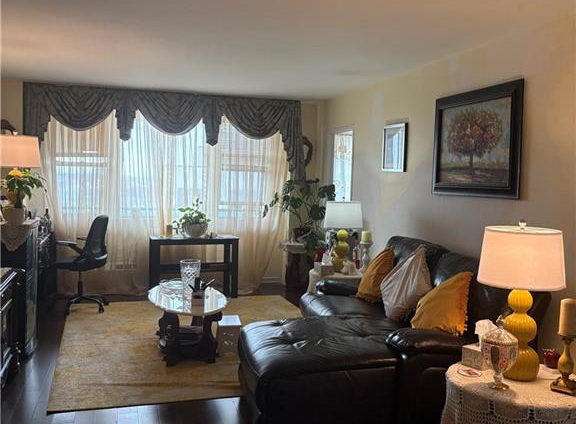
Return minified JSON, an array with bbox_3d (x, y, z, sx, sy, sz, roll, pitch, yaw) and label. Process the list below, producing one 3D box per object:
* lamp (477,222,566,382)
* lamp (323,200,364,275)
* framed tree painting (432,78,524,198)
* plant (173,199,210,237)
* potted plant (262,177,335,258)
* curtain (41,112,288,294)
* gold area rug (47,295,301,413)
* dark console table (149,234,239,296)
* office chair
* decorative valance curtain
[{"bbox_3d":[1.098,0.410,2.667,0.414,0.716,0.414,1,4,-16],"label":"lamp"},{"bbox_3d":[0.537,0.223,5.670,0.389,0.691,0.389,1,4,-16],"label":"lamp"},{"bbox_3d":[1.476,-0.549,4.630,0.051,0.842,1.183,1,4,-16],"label":"framed tree painting"},{"bbox_3d":[-1.162,0.071,6.967,0.456,0.458,0.404,1,4,-16],"label":"plant"},{"bbox_3d":[0.140,0.066,7.363,0.901,0.986,0.686,1,4,-16],"label":"potted plant"},{"bbox_3d":[-1.428,-0.171,7.053,3.047,2.358,0.242,1,4,-16],"label":"curtain"},{"bbox_3d":[-0.791,1.130,5.311,2.398,0.012,3.071,1,4,-16],"label":"gold area rug"},{"bbox_3d":[-1.155,0.658,7.036,1.037,0.722,0.424,1,4,-16],"label":"dark console table"},{"bbox_3d":[-2.206,0.543,6.162,0.586,1.000,0.606,2,4,4],"label":"office chair"},{"bbox_3d":[-1.407,-0.937,6.958,3.253,0.978,0.252,1,4,-16],"label":"decorative valance curtain"}]

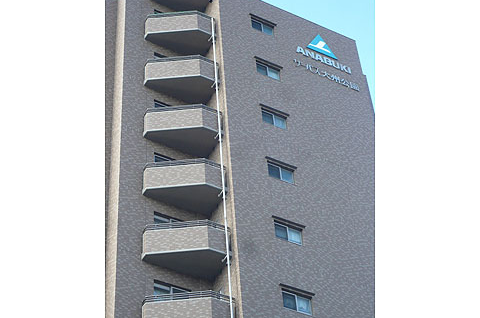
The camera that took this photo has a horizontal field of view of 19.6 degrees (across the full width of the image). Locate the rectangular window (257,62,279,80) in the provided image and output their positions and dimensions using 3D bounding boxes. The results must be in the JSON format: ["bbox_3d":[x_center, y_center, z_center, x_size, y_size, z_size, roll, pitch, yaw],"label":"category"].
[{"bbox_3d":[0.914,-2.929,46.275,0.872,0.737,0.148,21,-59,-17],"label":"rectangular window"}]

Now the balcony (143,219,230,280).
[{"bbox_3d":[-1.436,2.265,36.957,2.084,1.256,1.052,21,-59,-17],"label":"balcony"}]

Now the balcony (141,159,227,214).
[{"bbox_3d":[-1.589,0.631,40.197,2.175,1.264,1.058,21,-59,-17],"label":"balcony"}]

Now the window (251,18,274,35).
[{"bbox_3d":[0.771,-4.617,48.690,0.872,0.737,0.148,21,-59,-17],"label":"window"}]

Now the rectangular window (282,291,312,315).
[{"bbox_3d":[1.487,3.824,36.615,0.872,0.737,0.148,21,-59,-17],"label":"rectangular window"}]

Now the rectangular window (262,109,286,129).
[{"bbox_3d":[1.057,-1.240,43.860,0.872,0.737,0.148,21,-59,-17],"label":"rectangular window"}]

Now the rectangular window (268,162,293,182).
[{"bbox_3d":[1.201,0.448,41.445,0.872,0.737,0.148,21,-59,-17],"label":"rectangular window"}]

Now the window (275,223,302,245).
[{"bbox_3d":[1.344,2.136,39.030,0.872,0.737,0.148,21,-59,-17],"label":"window"}]

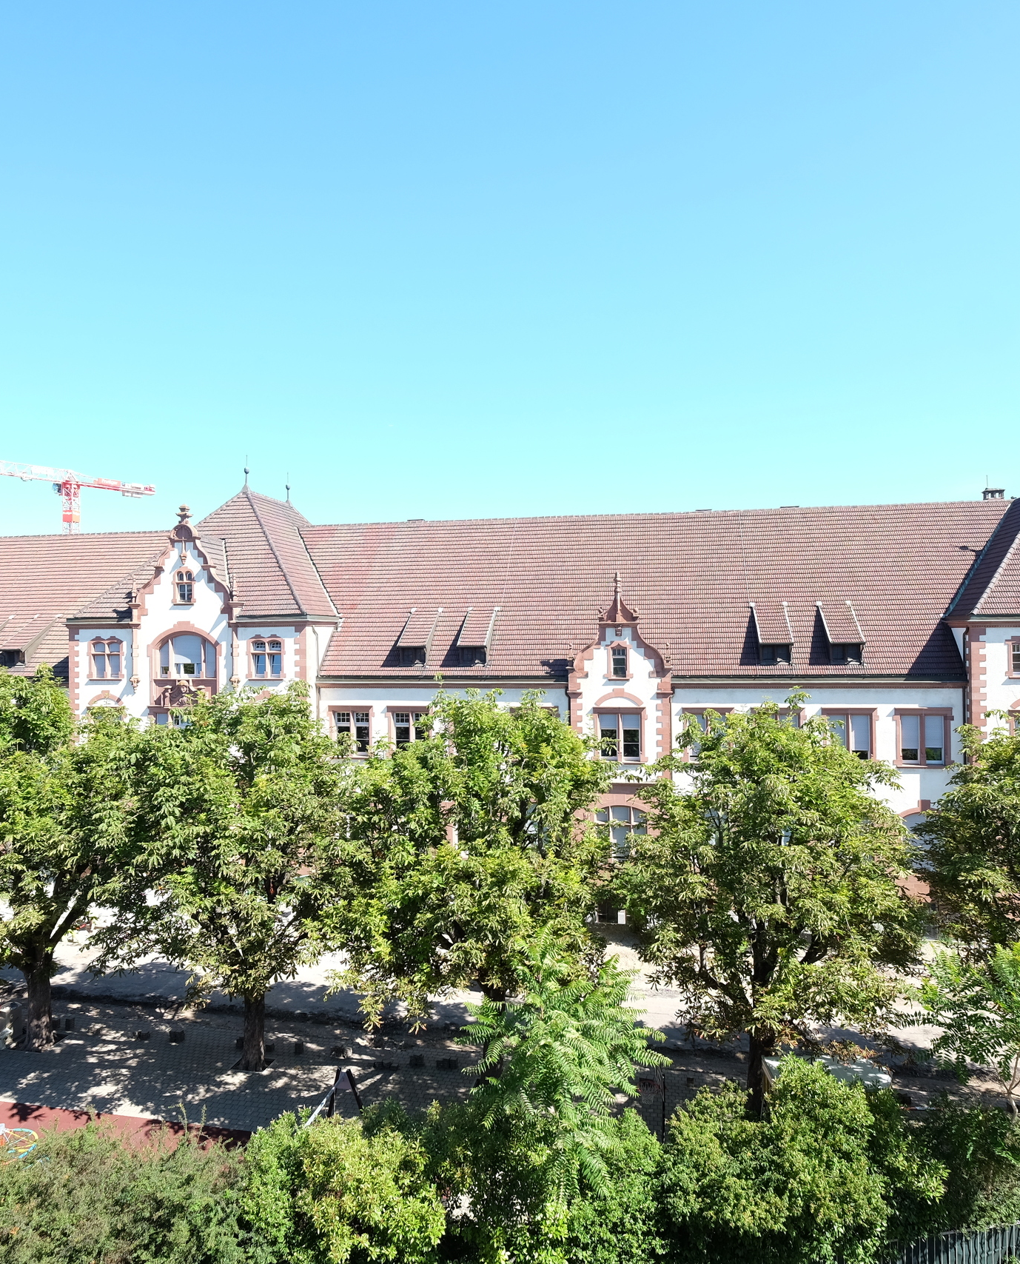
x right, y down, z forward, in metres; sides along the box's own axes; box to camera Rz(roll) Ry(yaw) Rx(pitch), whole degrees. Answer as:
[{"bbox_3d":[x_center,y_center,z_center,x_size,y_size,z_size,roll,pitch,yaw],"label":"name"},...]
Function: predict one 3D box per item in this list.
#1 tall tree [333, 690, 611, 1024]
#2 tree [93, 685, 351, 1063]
[{"bbox_3d":[-1.002,7.232,21.831,7.801,11.226,7.573,-1,0,10],"label":"tall tree"},{"bbox_3d":[-8.151,7.231,23.115,7.228,11.380,7.017,-1,0,10],"label":"tree"}]

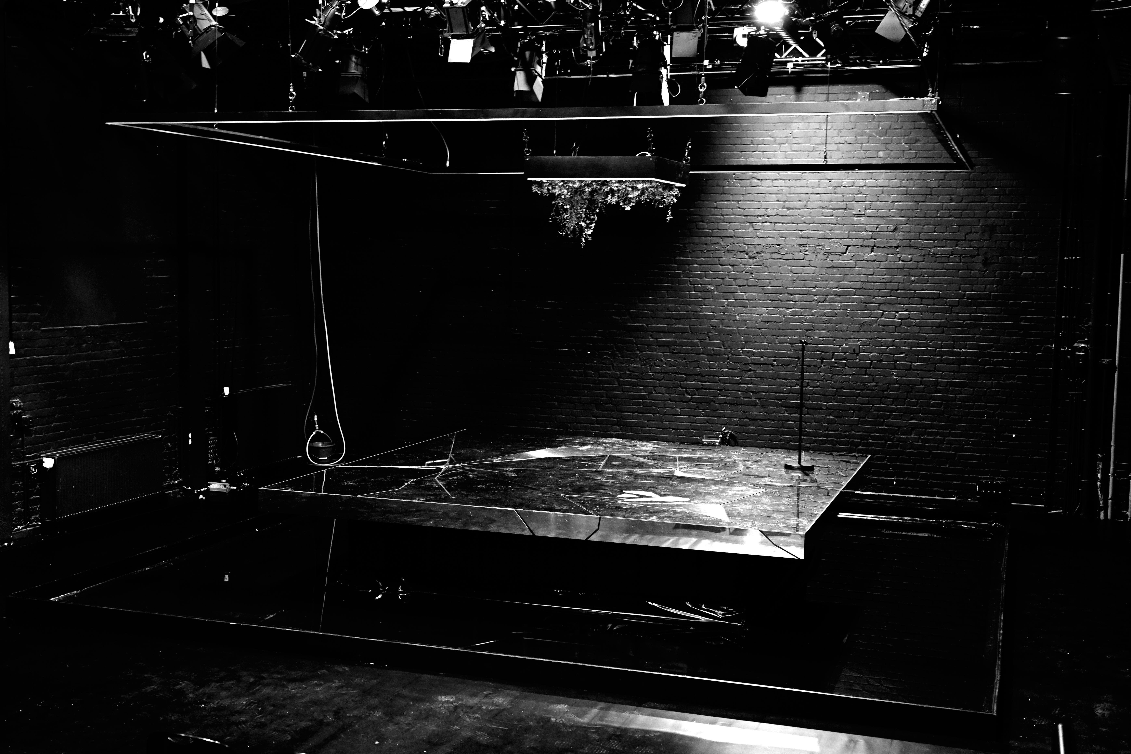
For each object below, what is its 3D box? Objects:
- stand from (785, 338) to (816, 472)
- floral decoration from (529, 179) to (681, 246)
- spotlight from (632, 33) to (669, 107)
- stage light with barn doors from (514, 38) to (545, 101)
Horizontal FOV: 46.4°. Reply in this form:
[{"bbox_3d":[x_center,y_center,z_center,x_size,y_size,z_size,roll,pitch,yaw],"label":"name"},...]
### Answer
[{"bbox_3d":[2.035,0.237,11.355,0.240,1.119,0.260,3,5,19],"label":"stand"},{"bbox_3d":[0.357,-1.365,11.082,1.030,0.521,0.822,3,5,19],"label":"floral decoration"},{"bbox_3d":[0.641,-2.340,10.080,0.240,0.520,0.260,3,-3,19],"label":"spotlight"},{"bbox_3d":[-0.329,-2.822,12.130,0.240,0.572,0.250,3,5,19],"label":"stage light with barn doors"}]

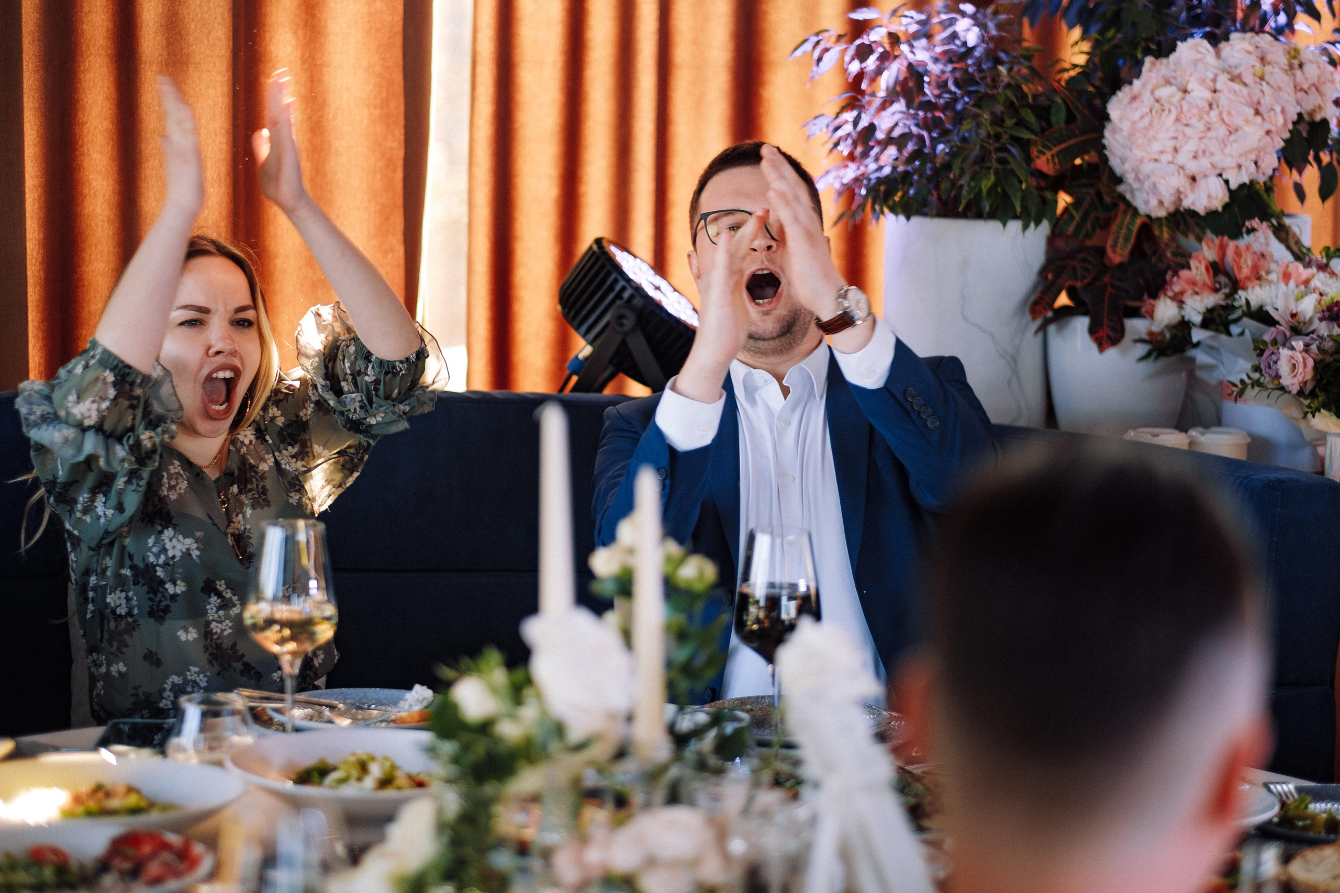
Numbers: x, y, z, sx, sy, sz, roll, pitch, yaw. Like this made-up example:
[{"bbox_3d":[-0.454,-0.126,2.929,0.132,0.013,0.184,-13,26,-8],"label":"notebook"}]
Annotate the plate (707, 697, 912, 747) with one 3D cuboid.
[{"bbox_3d":[0.128,0.281,3.089,0.208,0.025,0.208,1,8,0],"label":"plate"}]

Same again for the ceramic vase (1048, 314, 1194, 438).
[{"bbox_3d":[0.621,-0.080,4.330,0.200,0.200,0.200,1,8,0],"label":"ceramic vase"}]

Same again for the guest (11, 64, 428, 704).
[{"bbox_3d":[-0.489,0.278,3.496,0.500,1.390,0.800,0,8,-6],"label":"guest"}]

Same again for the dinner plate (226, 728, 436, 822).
[{"bbox_3d":[-0.267,0.306,2.792,0.260,0.052,0.260,1,8,0],"label":"dinner plate"}]

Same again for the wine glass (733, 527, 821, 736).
[{"bbox_3d":[0.101,0.192,3.006,0.084,0.225,0.084,1,8,0],"label":"wine glass"}]

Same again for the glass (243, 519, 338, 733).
[{"bbox_3d":[-0.359,0.189,2.966,0.087,0.231,0.087,1,8,0],"label":"glass"}]

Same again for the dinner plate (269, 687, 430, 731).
[{"bbox_3d":[-0.310,0.273,3.109,0.185,0.025,0.185,1,8,0],"label":"dinner plate"}]

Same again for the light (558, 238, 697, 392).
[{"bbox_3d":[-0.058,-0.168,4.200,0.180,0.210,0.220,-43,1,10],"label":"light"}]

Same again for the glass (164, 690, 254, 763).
[{"bbox_3d":[-0.419,0.275,2.866,0.084,0.086,0.084,1,8,0],"label":"glass"}]

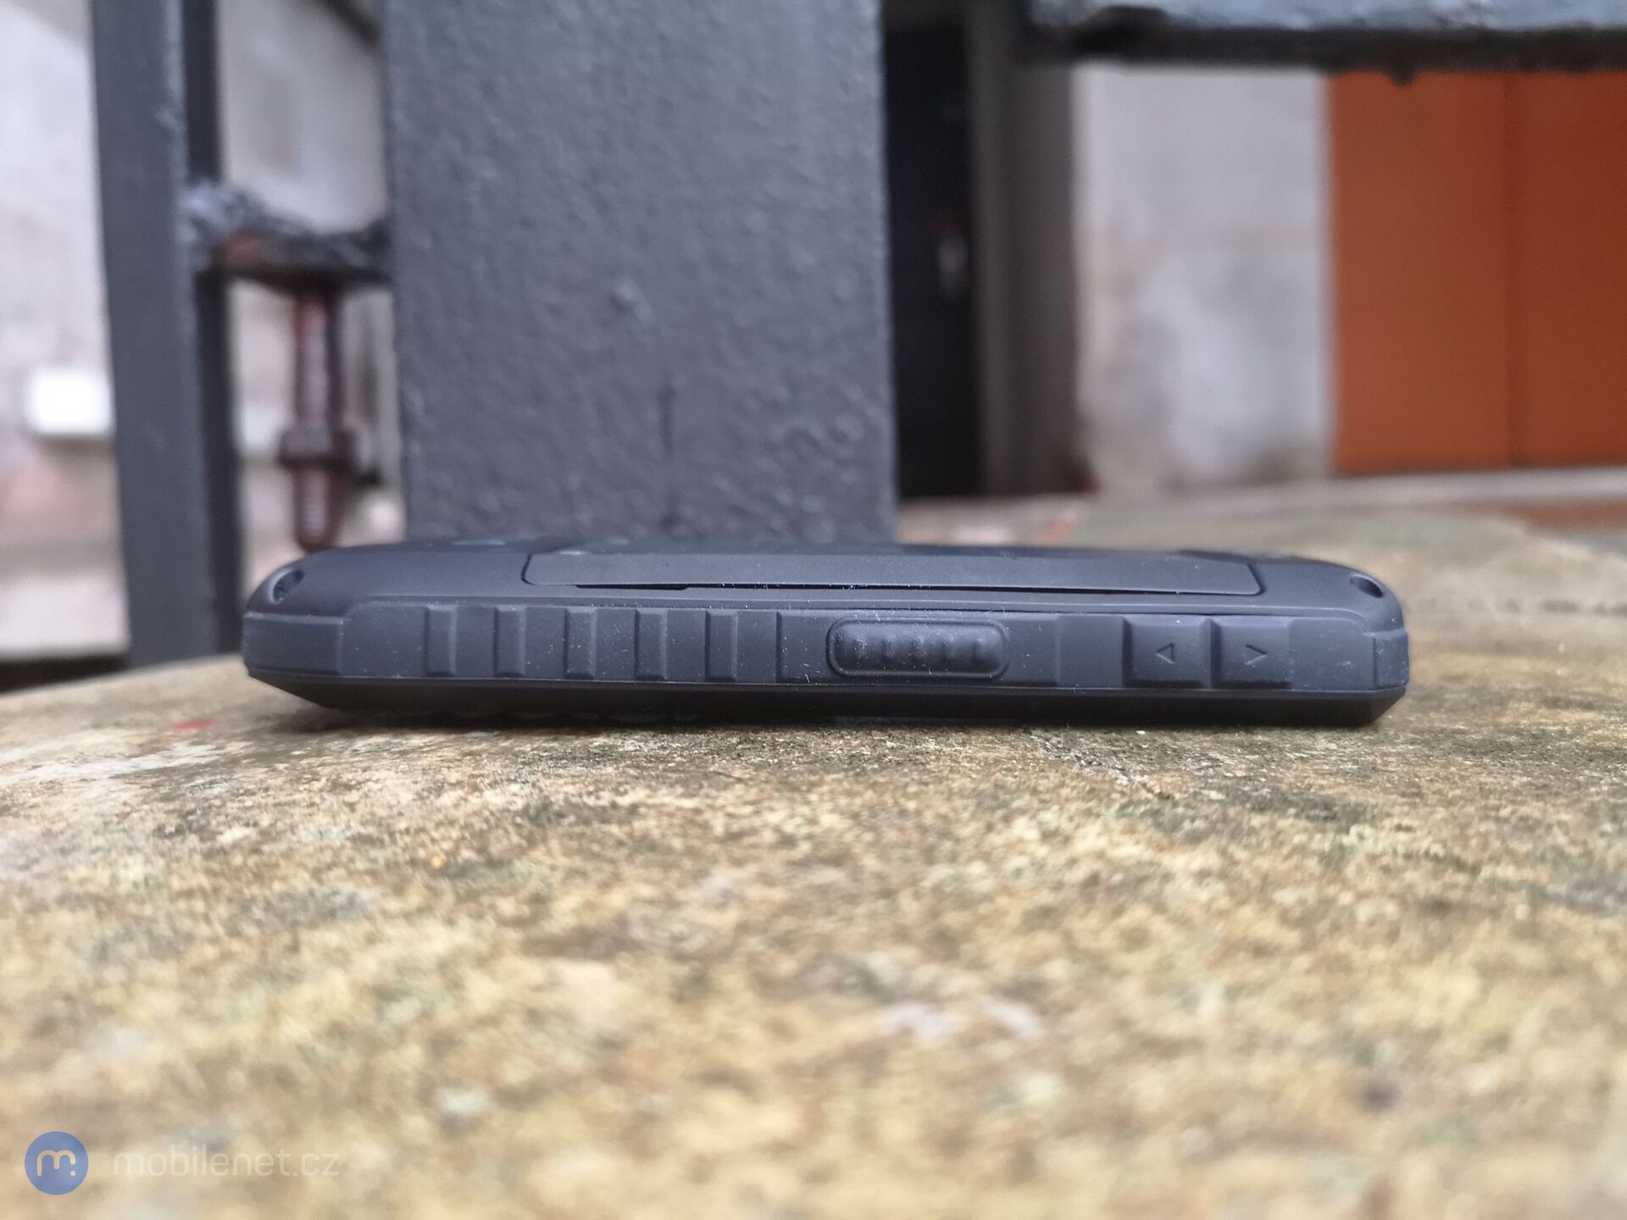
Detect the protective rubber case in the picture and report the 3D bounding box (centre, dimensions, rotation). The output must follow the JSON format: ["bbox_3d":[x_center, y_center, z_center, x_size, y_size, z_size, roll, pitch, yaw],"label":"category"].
[{"bbox_3d":[0.002,0.001,0.174,0.139,0.019,0.061,1,3,3],"label":"protective rubber case"}]

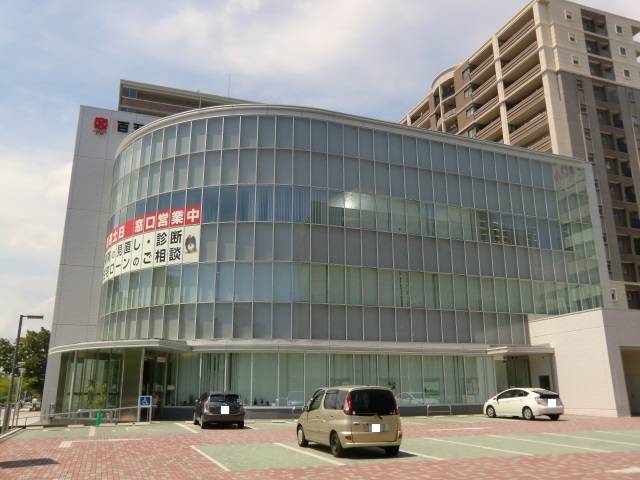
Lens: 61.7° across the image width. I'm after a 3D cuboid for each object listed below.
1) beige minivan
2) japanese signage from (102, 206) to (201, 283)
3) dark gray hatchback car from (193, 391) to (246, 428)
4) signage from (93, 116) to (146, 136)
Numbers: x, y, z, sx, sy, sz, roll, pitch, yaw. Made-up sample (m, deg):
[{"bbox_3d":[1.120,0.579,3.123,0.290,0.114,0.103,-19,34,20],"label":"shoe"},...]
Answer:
[{"bbox_3d":[0.654,4.688,14.210,1.680,1.680,3.860,6,-17,-20],"label":"beige minivan"},{"bbox_3d":[-10.830,0.468,32.415,10.100,3.280,1.000,-13,-20,38],"label":"japanese signage"},{"bbox_3d":[-4.225,7.043,22.395,1.700,1.450,4.050,5,-16,-18],"label":"dark gray hatchback car"},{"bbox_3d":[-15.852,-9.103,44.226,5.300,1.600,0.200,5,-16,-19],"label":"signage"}]

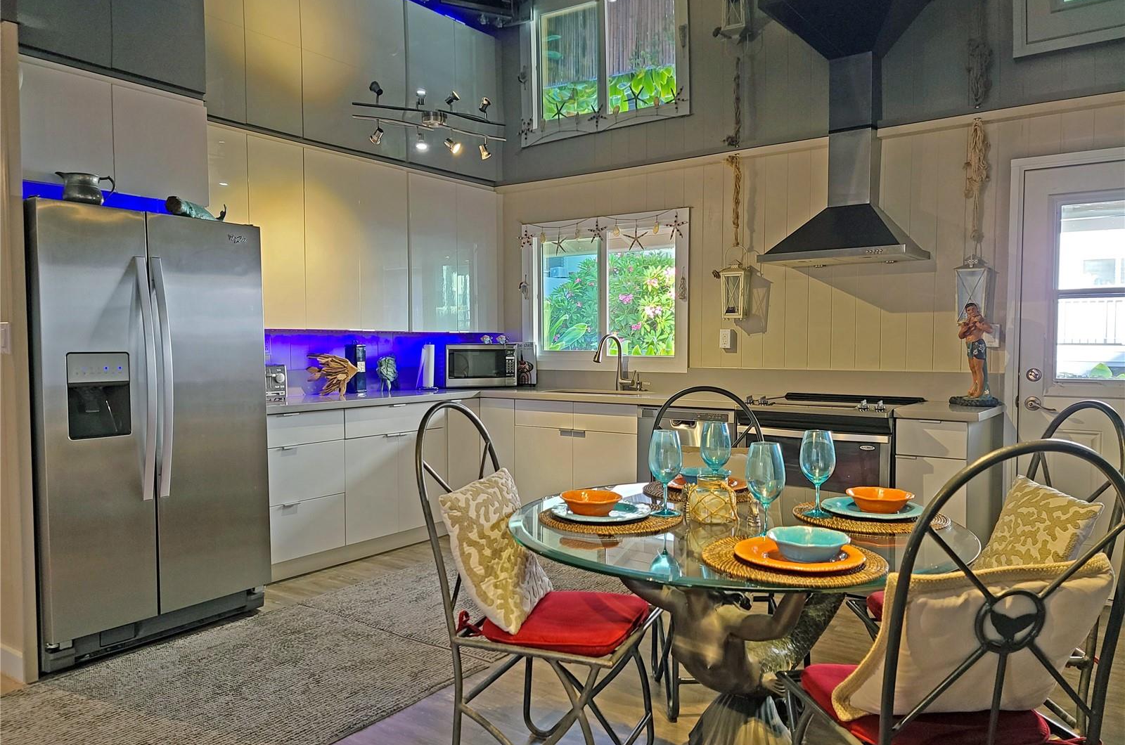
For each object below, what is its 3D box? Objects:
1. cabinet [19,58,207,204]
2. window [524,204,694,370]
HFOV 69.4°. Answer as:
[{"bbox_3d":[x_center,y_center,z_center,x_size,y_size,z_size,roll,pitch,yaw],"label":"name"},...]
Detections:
[{"bbox_3d":[-2.151,-1.010,3.645,0.600,0.479,0.842,1,3,37],"label":"cabinet"},{"bbox_3d":[0.255,-0.526,5.451,1.332,1.032,0.100,1,3,37],"label":"window"}]

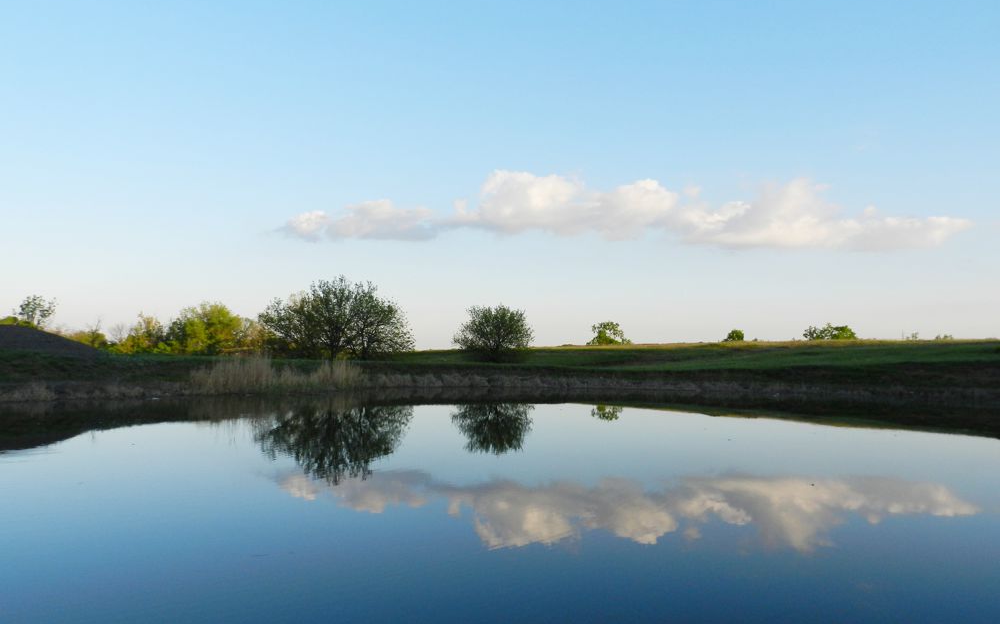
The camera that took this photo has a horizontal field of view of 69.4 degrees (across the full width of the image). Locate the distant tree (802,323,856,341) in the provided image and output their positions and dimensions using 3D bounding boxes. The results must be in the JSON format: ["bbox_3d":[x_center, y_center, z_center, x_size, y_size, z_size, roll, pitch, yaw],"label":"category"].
[{"bbox_3d":[49.270,3.290,108.000,7.340,3.140,6.000,-1,-4,25],"label":"distant tree"}]

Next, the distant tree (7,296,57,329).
[{"bbox_3d":[-49.200,0.370,76.000,4.240,4.210,4.500,3,-4,-33],"label":"distant tree"}]

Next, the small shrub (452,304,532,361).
[{"bbox_3d":[-0.530,1.520,51.000,5.650,4.100,5.200,1,-4,-1],"label":"small shrub"}]

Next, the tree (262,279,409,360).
[{"bbox_3d":[-10.580,0.520,47.000,9.780,5.660,8.000,2,-4,-13],"label":"tree"}]

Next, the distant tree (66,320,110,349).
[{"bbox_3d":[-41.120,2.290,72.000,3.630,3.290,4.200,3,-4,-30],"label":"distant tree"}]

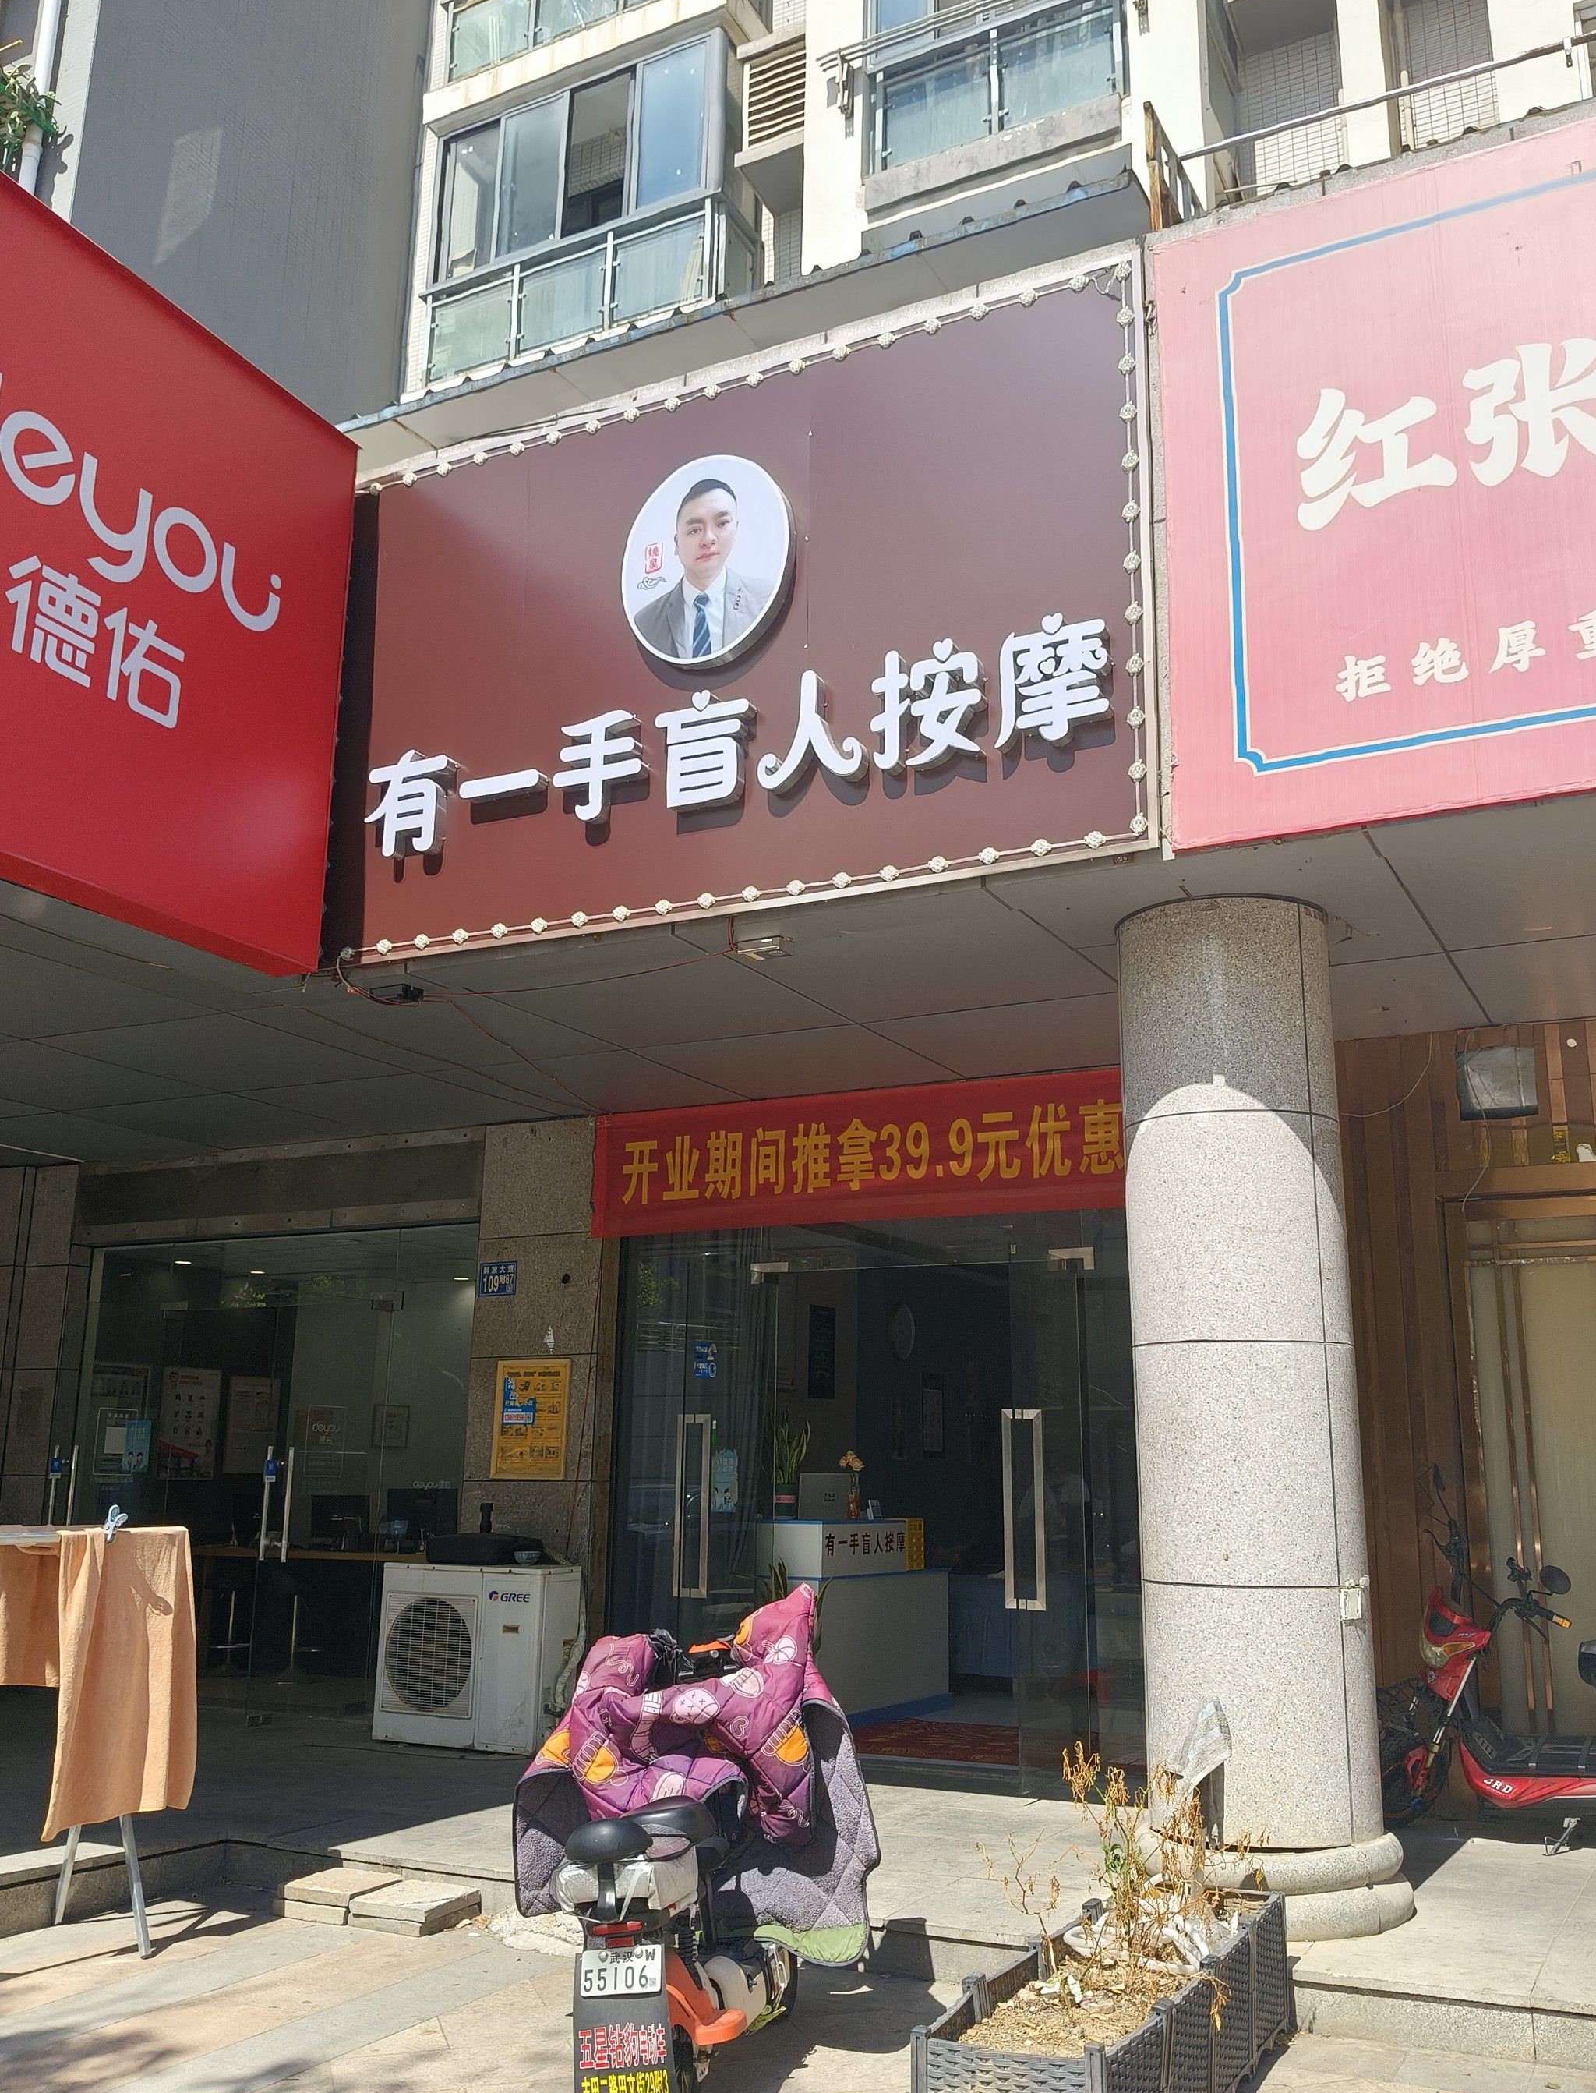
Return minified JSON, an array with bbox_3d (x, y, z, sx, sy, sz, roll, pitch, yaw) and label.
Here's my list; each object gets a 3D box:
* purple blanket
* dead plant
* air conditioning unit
[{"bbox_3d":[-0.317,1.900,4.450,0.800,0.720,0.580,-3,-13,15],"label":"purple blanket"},{"bbox_3d":[0.890,2.306,4.420,0.660,0.580,0.550,-5,-14,25],"label":"dead plant"},{"bbox_3d":[-1.583,3.000,7.925,0.898,0.808,0.401,-5,-14,23],"label":"air conditioning unit"}]

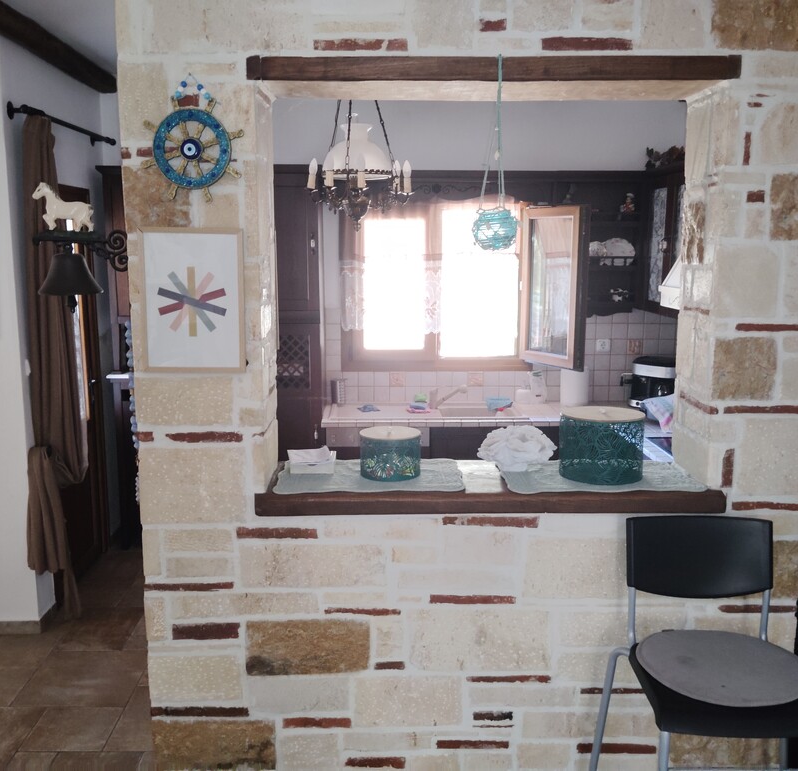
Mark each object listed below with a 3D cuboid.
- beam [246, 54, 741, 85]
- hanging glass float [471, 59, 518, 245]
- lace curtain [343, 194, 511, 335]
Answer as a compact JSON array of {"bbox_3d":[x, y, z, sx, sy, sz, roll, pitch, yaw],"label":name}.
[{"bbox_3d":[0.266,-0.888,2.347,1.377,0.072,0.090,0,10,0],"label":"beam"},{"bbox_3d":[0.267,-0.647,2.323,0.129,0.531,0.135,0,10,0],"label":"hanging glass float"},{"bbox_3d":[0.163,-0.747,5.118,1.061,0.843,0.070,0,10,0],"label":"lace curtain"}]

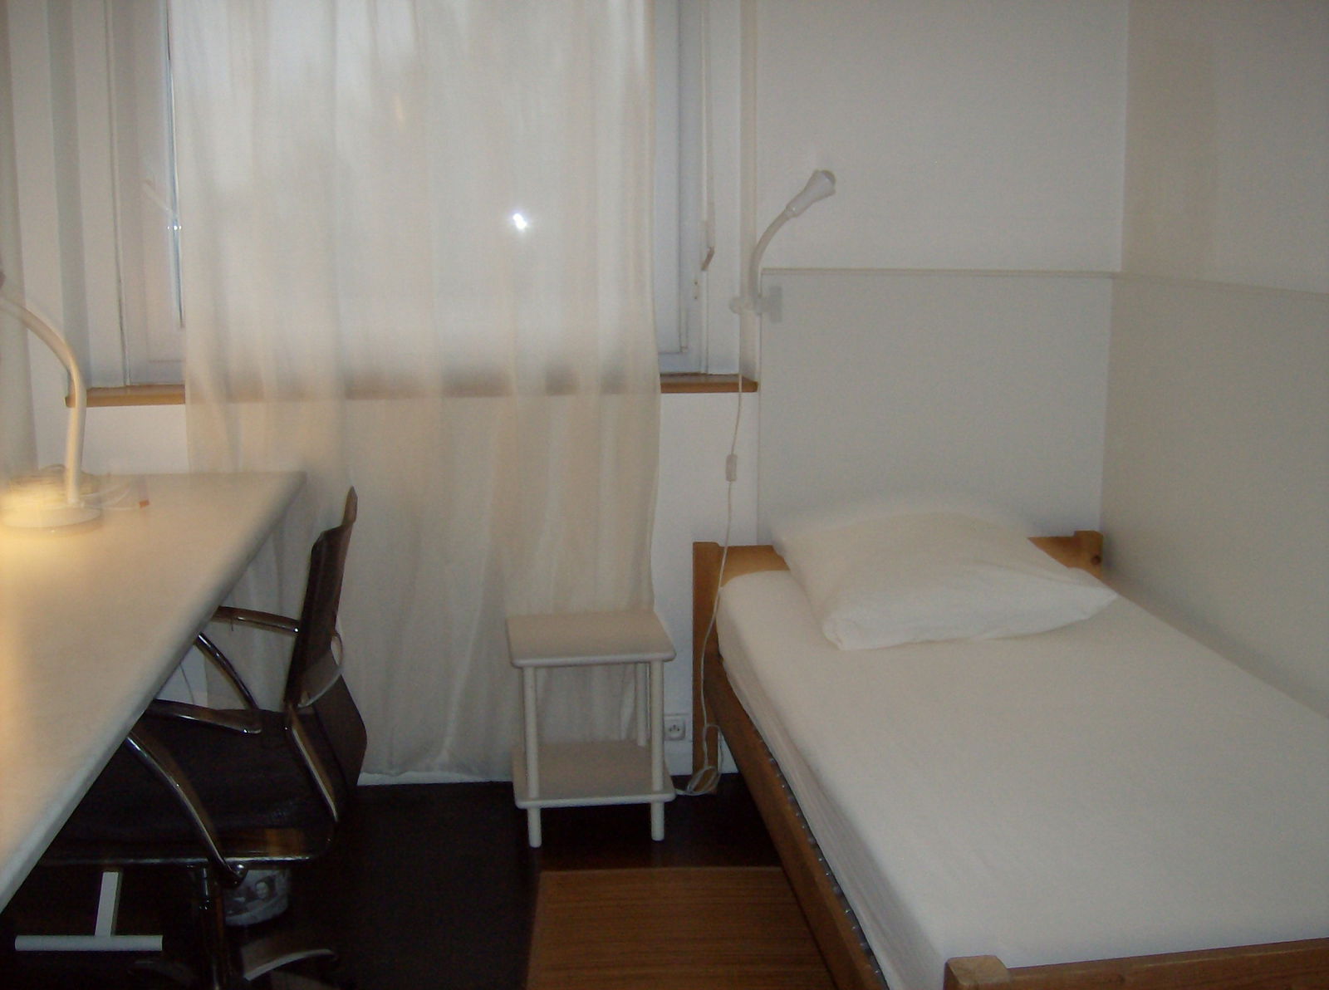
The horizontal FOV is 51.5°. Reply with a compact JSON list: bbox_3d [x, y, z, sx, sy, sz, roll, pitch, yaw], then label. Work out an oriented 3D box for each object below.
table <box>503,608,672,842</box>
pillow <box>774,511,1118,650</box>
[{"bbox_3d":[-0.163,0.507,2.980,0.333,0.426,0.308,-2,11,-8],"label":"table"},{"bbox_3d":[0.607,0.165,2.986,0.629,0.140,0.425,-3,25,-16],"label":"pillow"}]

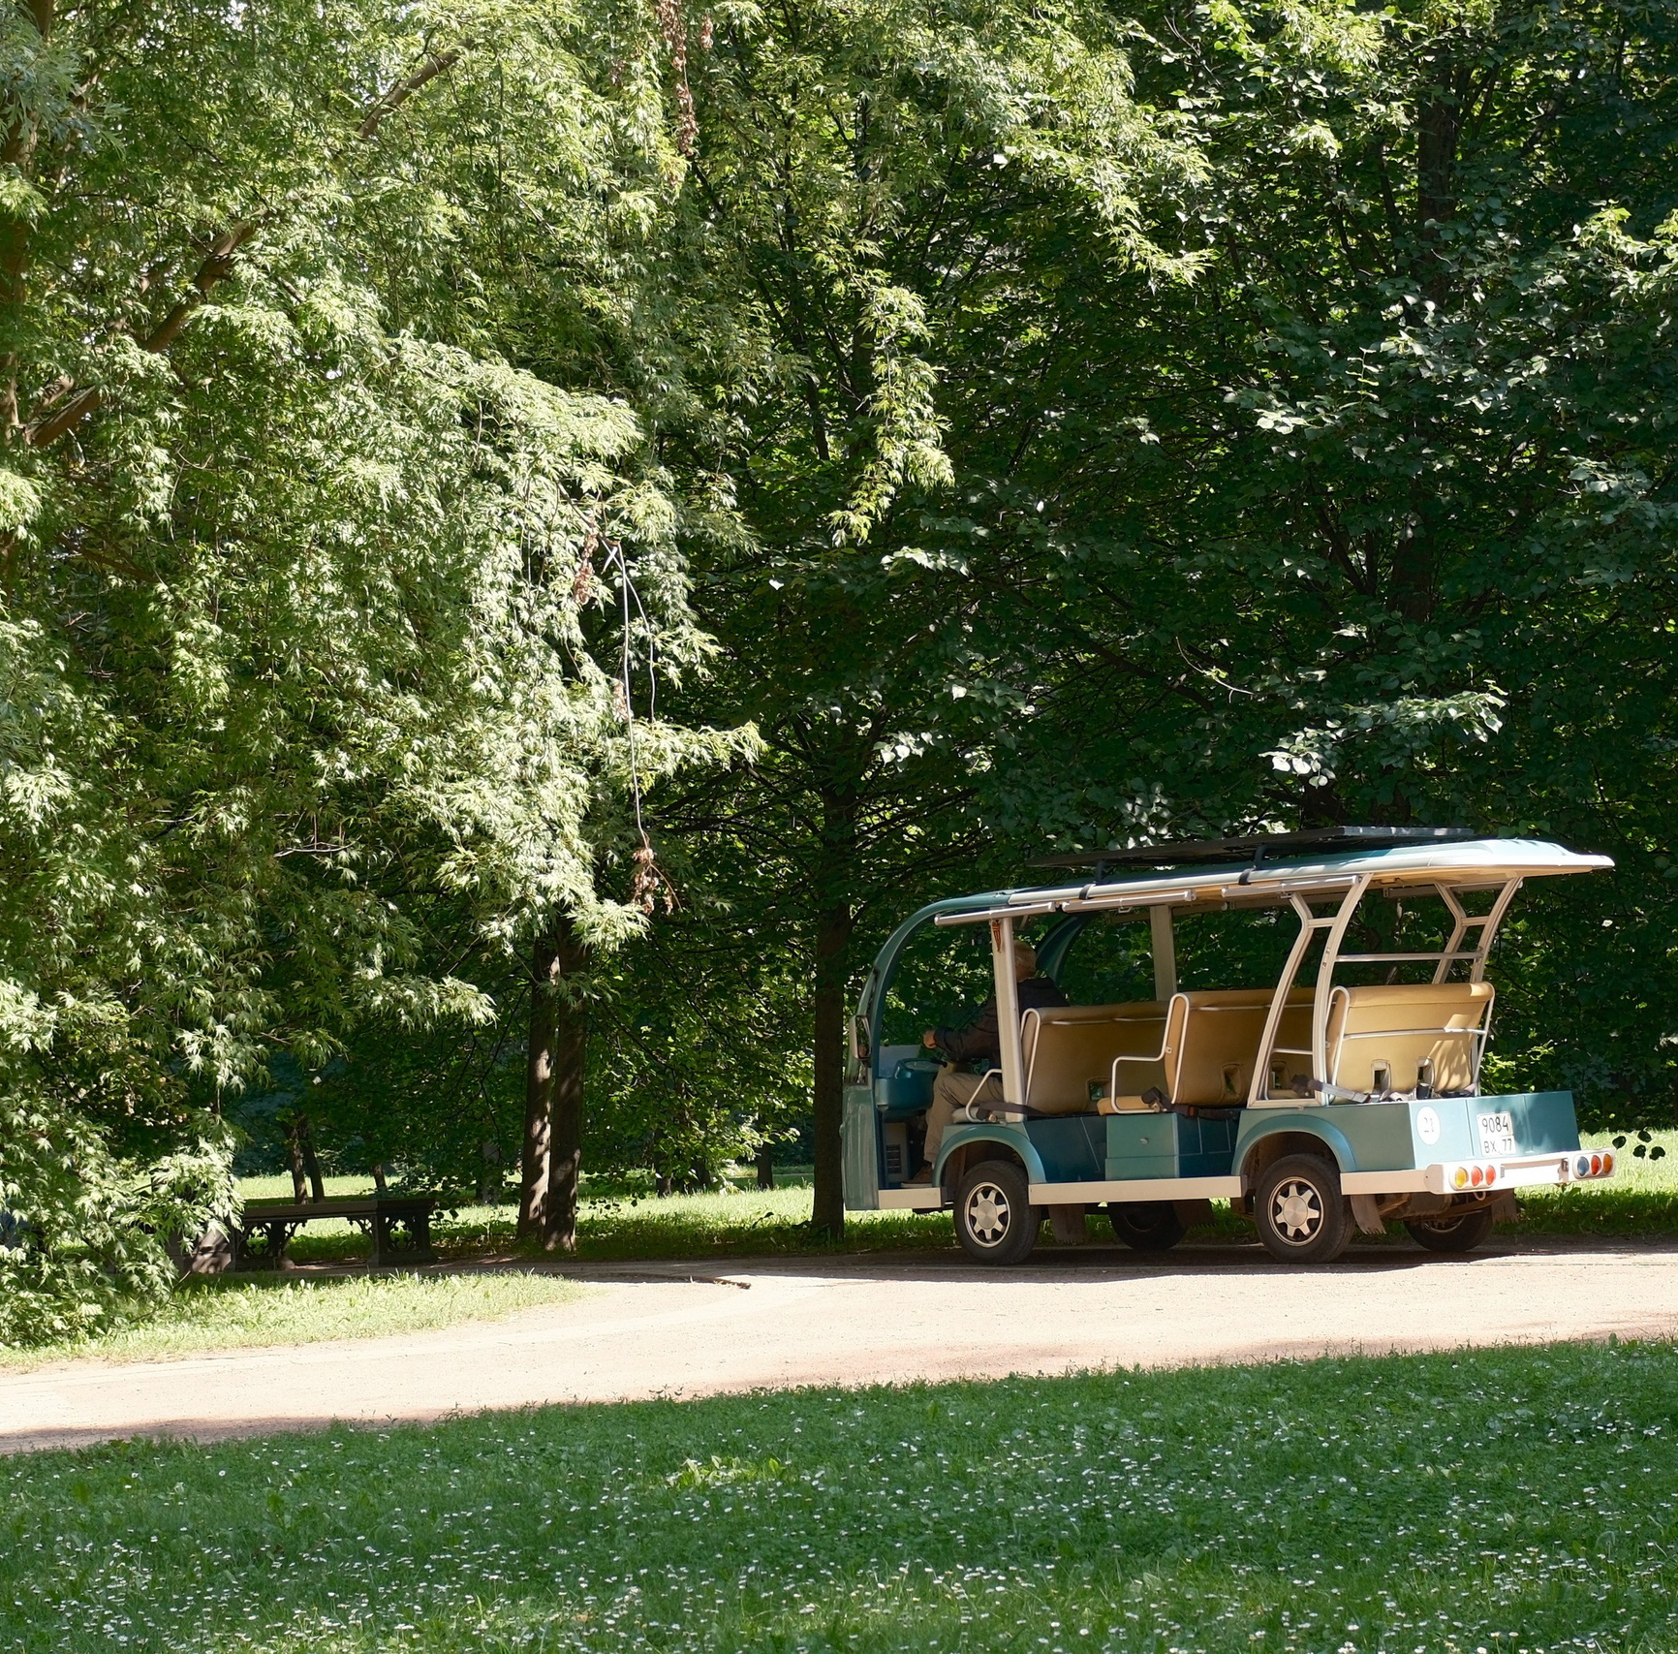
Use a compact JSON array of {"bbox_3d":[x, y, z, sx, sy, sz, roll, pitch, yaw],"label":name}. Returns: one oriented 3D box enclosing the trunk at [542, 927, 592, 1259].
[{"bbox_3d":[-1.998,1.903,20.800,0.250,2.450,0.250,1,-6,0],"label":"trunk"}]

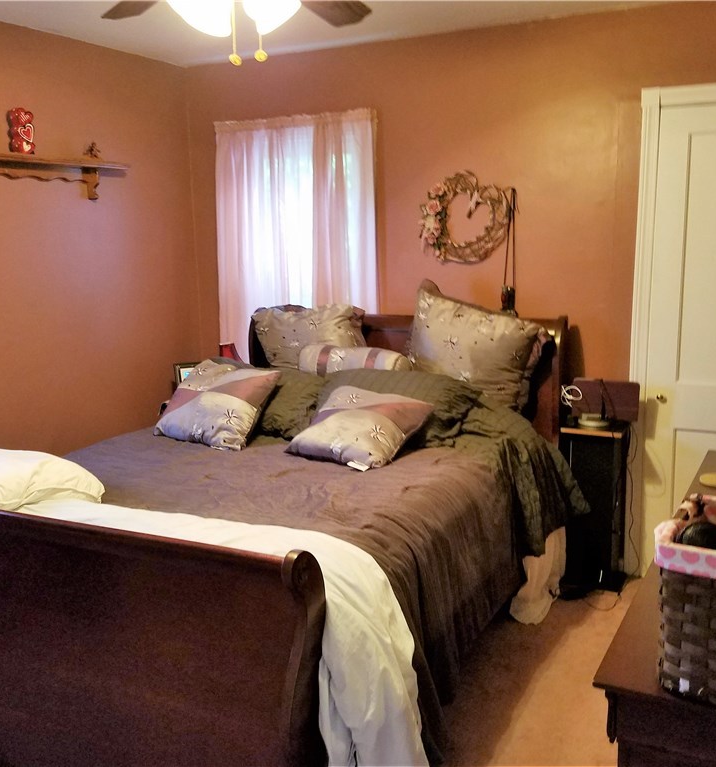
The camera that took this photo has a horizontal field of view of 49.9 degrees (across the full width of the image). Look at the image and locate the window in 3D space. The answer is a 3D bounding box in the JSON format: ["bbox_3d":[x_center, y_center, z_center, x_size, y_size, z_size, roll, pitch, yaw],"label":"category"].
[{"bbox_3d":[-0.313,-0.683,3.912,0.907,1.293,0.100,4,11,25],"label":"window"}]

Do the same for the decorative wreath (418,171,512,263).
[{"bbox_3d":[0.487,-0.752,3.505,0.440,0.414,0.080,4,11,25],"label":"decorative wreath"}]

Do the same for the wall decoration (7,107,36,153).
[{"bbox_3d":[-1.378,-1.034,3.150,0.065,0.190,0.090,5,12,29],"label":"wall decoration"}]

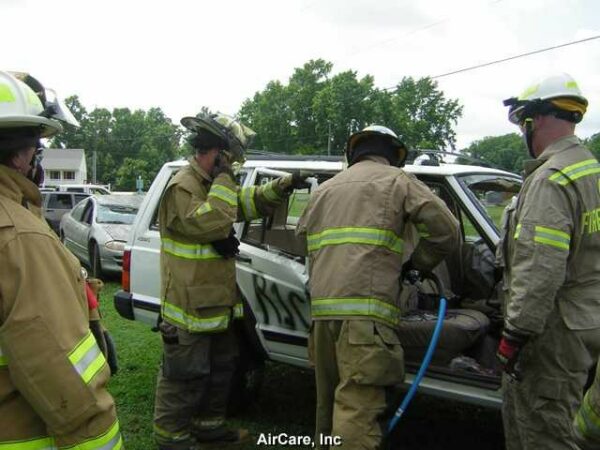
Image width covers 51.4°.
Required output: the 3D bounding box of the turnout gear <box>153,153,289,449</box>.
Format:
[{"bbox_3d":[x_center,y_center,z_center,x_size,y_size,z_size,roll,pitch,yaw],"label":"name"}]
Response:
[{"bbox_3d":[-0.430,0.397,3.420,0.650,1.540,0.580,0,3,-23],"label":"turnout gear"}]

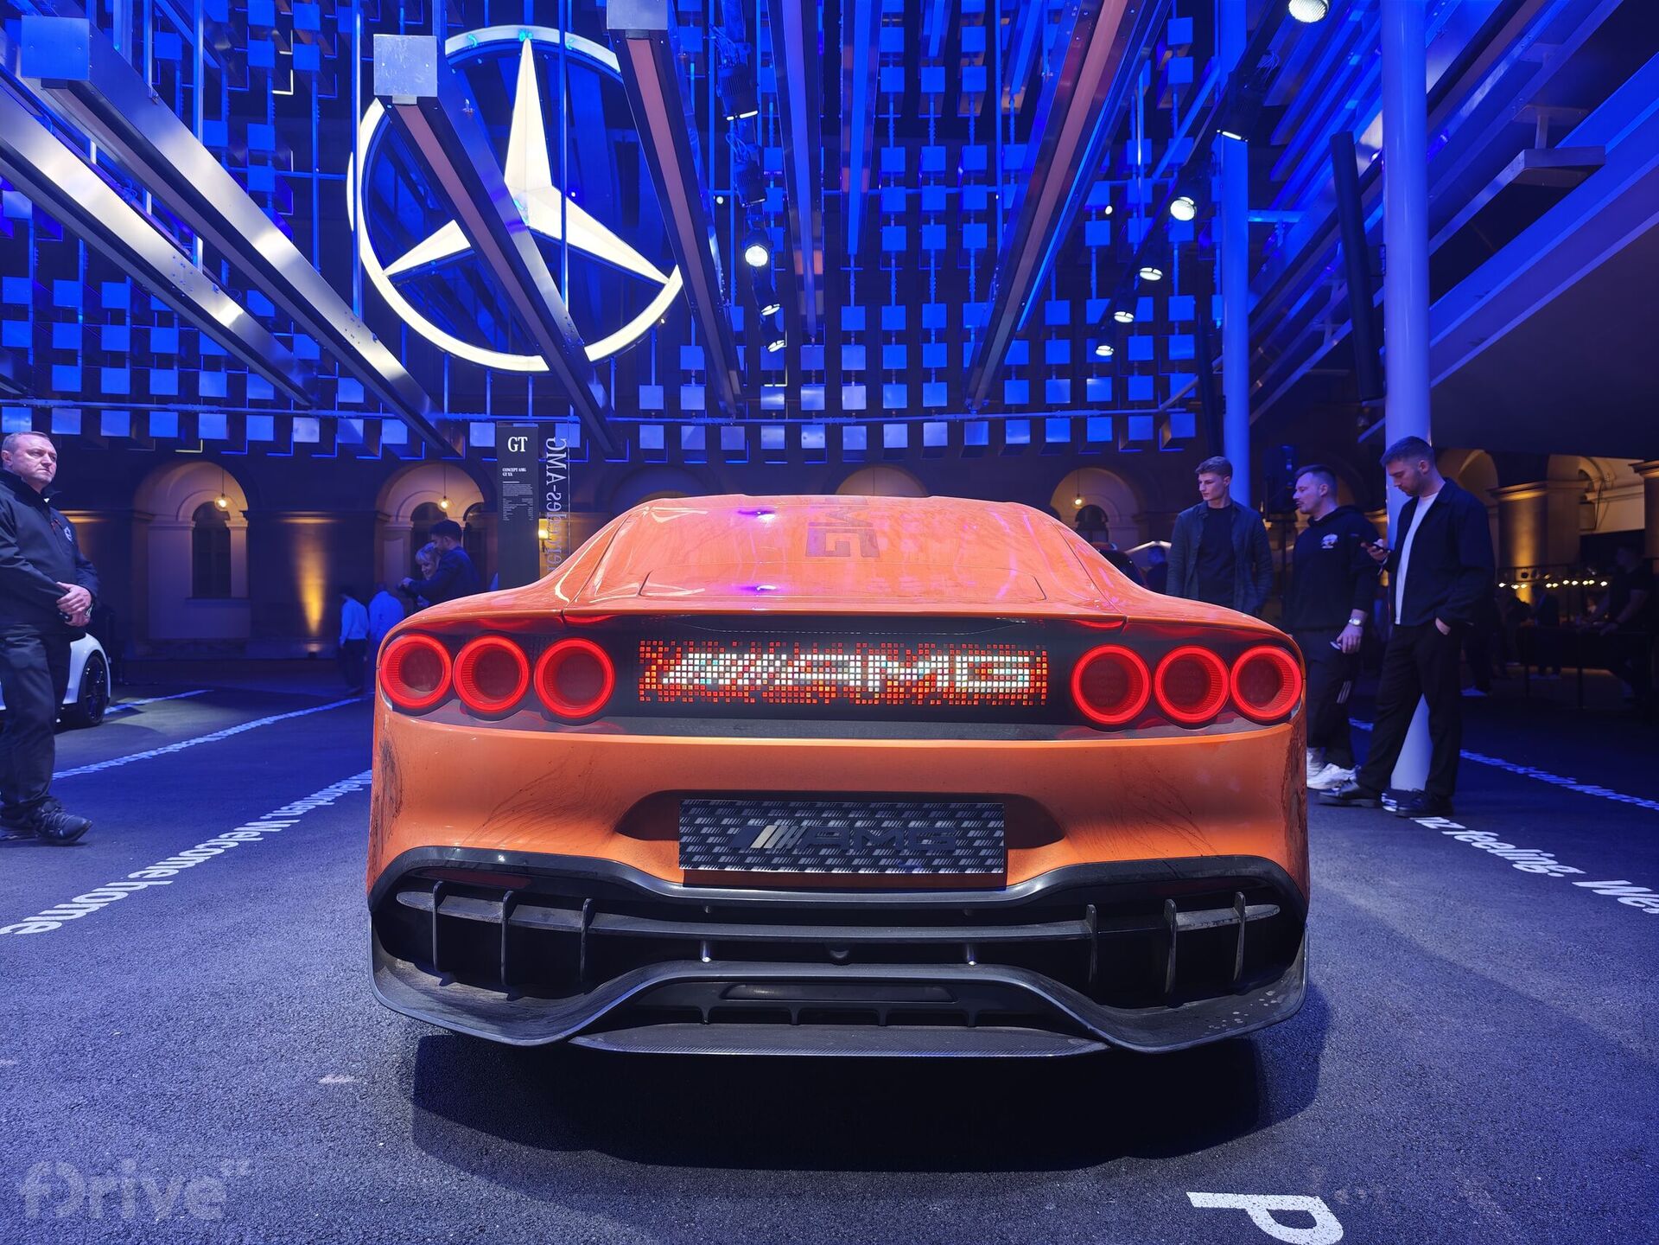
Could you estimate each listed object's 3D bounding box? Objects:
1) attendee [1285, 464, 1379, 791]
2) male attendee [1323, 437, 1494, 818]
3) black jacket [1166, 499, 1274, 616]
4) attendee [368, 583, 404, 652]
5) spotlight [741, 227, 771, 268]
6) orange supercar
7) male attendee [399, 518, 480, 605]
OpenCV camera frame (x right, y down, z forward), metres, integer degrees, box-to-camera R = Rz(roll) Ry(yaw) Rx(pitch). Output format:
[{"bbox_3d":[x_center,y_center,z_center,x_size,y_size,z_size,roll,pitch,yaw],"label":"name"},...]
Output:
[{"bbox_3d":[2.700,0.000,5.900,0.400,1.720,0.500,-1,2,-34],"label":"attendee"},{"bbox_3d":[2.740,-0.010,5.220,0.660,1.750,0.540,0,1,-26],"label":"male attendee"},{"bbox_3d":[2.160,-0.310,6.100,0.570,0.730,0.330,1,1,24],"label":"black jacket"},{"bbox_3d":[-6.550,0.300,16.300,0.500,1.700,0.360,0,1,-24],"label":"attendee"},{"bbox_3d":[-0.630,-3.220,9.500,0.260,0.270,0.360,-2,41,-2],"label":"spotlight"},{"bbox_3d":[0.080,0.240,4.600,1.970,1.340,5.150,0,1,1],"label":"orange supercar"},{"bbox_3d":[-3.640,-0.110,10.300,0.680,1.710,0.520,1,1,18],"label":"male attendee"}]

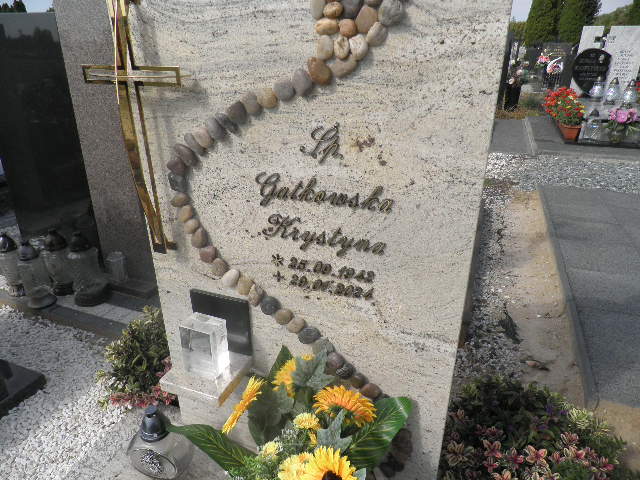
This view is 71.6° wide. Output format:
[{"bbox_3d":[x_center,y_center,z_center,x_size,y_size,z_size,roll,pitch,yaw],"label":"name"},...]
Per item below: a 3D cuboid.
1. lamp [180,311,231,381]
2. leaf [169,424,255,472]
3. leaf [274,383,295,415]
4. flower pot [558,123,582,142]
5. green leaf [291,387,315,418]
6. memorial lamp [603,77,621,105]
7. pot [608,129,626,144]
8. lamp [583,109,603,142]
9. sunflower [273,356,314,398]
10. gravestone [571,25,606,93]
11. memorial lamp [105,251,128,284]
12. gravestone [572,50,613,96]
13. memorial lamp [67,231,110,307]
[{"bbox_3d":[-0.254,0.233,0.985,0.077,0.118,0.059,8,25,18],"label":"lamp"},{"bbox_3d":[-0.254,0.480,1.027,0.215,0.040,0.075,14,59,21],"label":"leaf"},{"bbox_3d":[-0.077,0.345,0.967,0.045,0.065,0.030,10,-4,21],"label":"leaf"},{"bbox_3d":[2.372,-1.010,4.170,0.188,0.158,0.188,8,25,18],"label":"flower pot"},{"bbox_3d":[-0.035,0.342,0.940,0.045,0.062,0.030,10,-4,21],"label":"green leaf"},{"bbox_3d":[3.184,-1.615,4.809,0.140,0.268,0.140,8,25,18],"label":"memorial lamp"},{"bbox_3d":[3.096,-1.082,4.606,0.165,0.130,0.165,10,26,21],"label":"pot"},{"bbox_3d":[2.568,-1.067,4.144,0.142,0.293,0.142,8,25,18],"label":"lamp"},{"bbox_3d":[-0.056,0.286,0.936,0.088,0.088,0.040,17,6,33],"label":"sunflower"},{"bbox_3d":[3.240,-2.158,5.393,0.225,0.830,0.100,10,26,21],"label":"gravestone"},{"bbox_3d":[-0.903,0.118,1.965,0.090,0.138,0.090,10,26,21],"label":"memorial lamp"},{"bbox_3d":[3.186,-1.974,5.197,0.400,0.490,0.070,8,25,18],"label":"gravestone"},{"bbox_3d":[-0.908,0.105,1.722,0.124,0.283,0.124,8,25,18],"label":"memorial lamp"}]

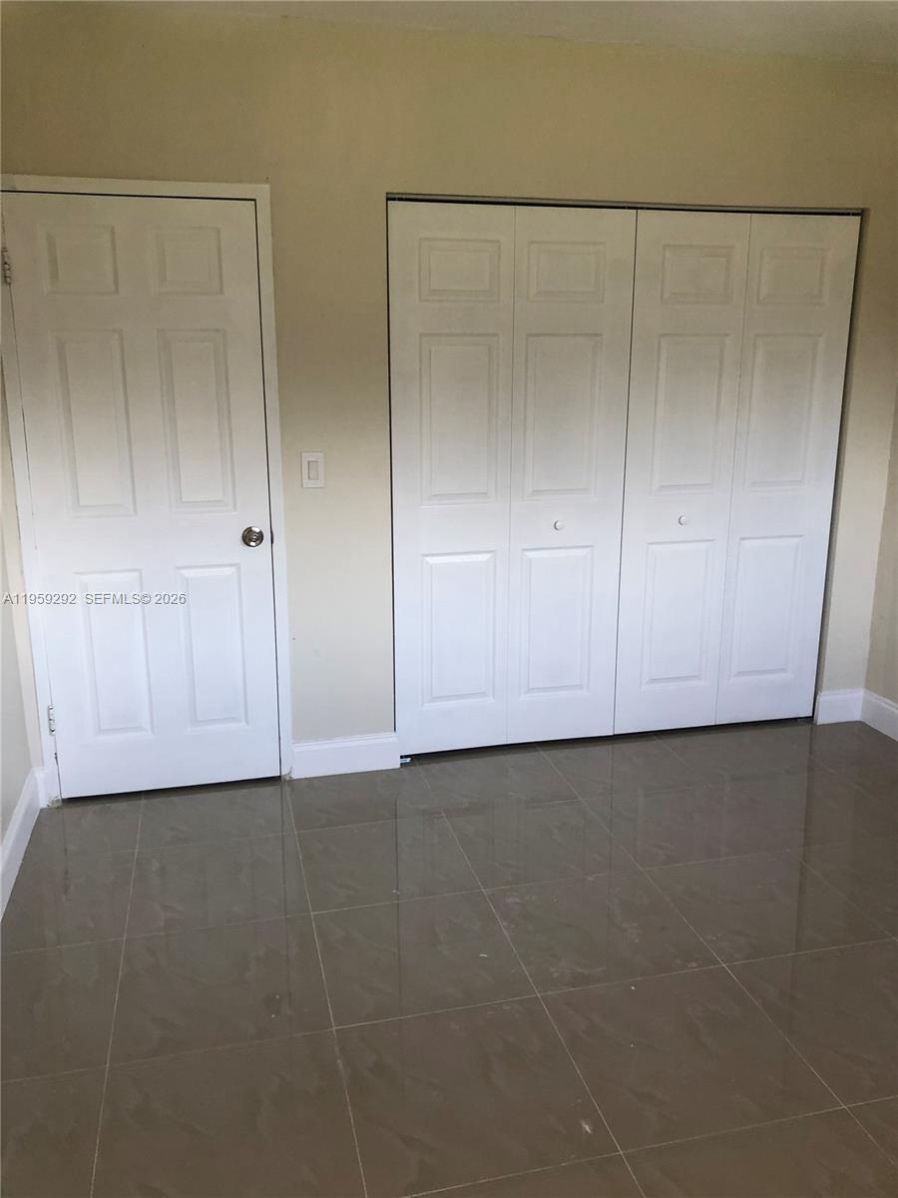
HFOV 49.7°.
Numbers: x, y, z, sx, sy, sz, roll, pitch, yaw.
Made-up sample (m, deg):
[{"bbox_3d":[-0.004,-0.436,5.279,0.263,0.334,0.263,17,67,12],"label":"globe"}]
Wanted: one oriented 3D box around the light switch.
[{"bbox_3d":[-0.479,-0.456,3.428,0.074,0.121,0.011,-3,14,-13],"label":"light switch"}]

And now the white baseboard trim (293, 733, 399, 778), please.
[{"bbox_3d":[-0.392,0.599,3.703,0.410,0.140,0.016,-3,14,-13],"label":"white baseboard trim"}]

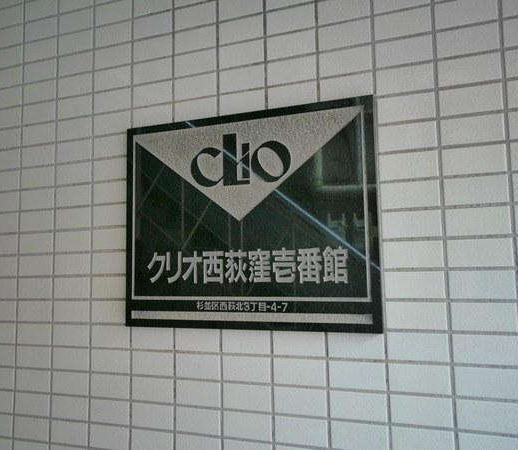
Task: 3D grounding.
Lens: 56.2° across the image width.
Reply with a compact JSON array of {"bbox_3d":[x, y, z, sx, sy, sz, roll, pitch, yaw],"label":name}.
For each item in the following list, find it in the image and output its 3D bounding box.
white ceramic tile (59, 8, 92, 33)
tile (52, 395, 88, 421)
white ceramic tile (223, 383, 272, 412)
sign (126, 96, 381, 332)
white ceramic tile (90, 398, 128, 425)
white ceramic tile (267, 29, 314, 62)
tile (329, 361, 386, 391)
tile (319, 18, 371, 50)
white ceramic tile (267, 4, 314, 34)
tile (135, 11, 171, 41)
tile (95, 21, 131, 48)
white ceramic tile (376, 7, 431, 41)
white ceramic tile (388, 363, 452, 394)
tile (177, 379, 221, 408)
[{"bbox_3d":[-0.412,-0.460,1.101,0.095,0.045,0.008,-3,-6,20],"label":"white ceramic tile"},{"bbox_3d":[-0.395,0.383,1.018,0.095,0.045,0.009,-3,-6,20],"label":"tile"},{"bbox_3d":[-0.020,0.313,0.887,0.095,0.045,0.008,-3,-6,20],"label":"white ceramic tile"},{"bbox_3d":[-0.031,-0.010,0.902,0.498,0.400,0.022,-3,-6,20],"label":"sign"},{"bbox_3d":[-0.301,0.378,0.984,0.095,0.045,0.009,-3,-6,20],"label":"white ceramic tile"},{"bbox_3d":[0.061,-0.338,0.915,0.095,0.044,0.008,-3,-6,20],"label":"white ceramic tile"},{"bbox_3d":[0.167,0.253,0.820,0.095,0.045,0.009,-3,-6,20],"label":"tile"},{"bbox_3d":[0.155,-0.342,0.877,0.095,0.045,0.008,-3,-6,20],"label":"tile"},{"bbox_3d":[0.060,-0.386,0.917,0.095,0.045,0.008,-3,-6,20],"label":"white ceramic tile"},{"bbox_3d":[-0.223,-0.421,1.025,0.095,0.045,0.008,-3,-6,20],"label":"tile"},{"bbox_3d":[-0.317,-0.416,1.060,0.095,0.045,0.008,-3,-6,20],"label":"tile"},{"bbox_3d":[0.250,-0.349,0.845,0.095,0.044,0.008,-3,-6,20],"label":"white ceramic tile"},{"bbox_3d":[0.261,0.248,0.787,0.095,0.045,0.008,-3,-6,20],"label":"white ceramic tile"},{"bbox_3d":[-0.115,0.320,0.922,0.095,0.045,0.008,-3,-6,20],"label":"tile"}]

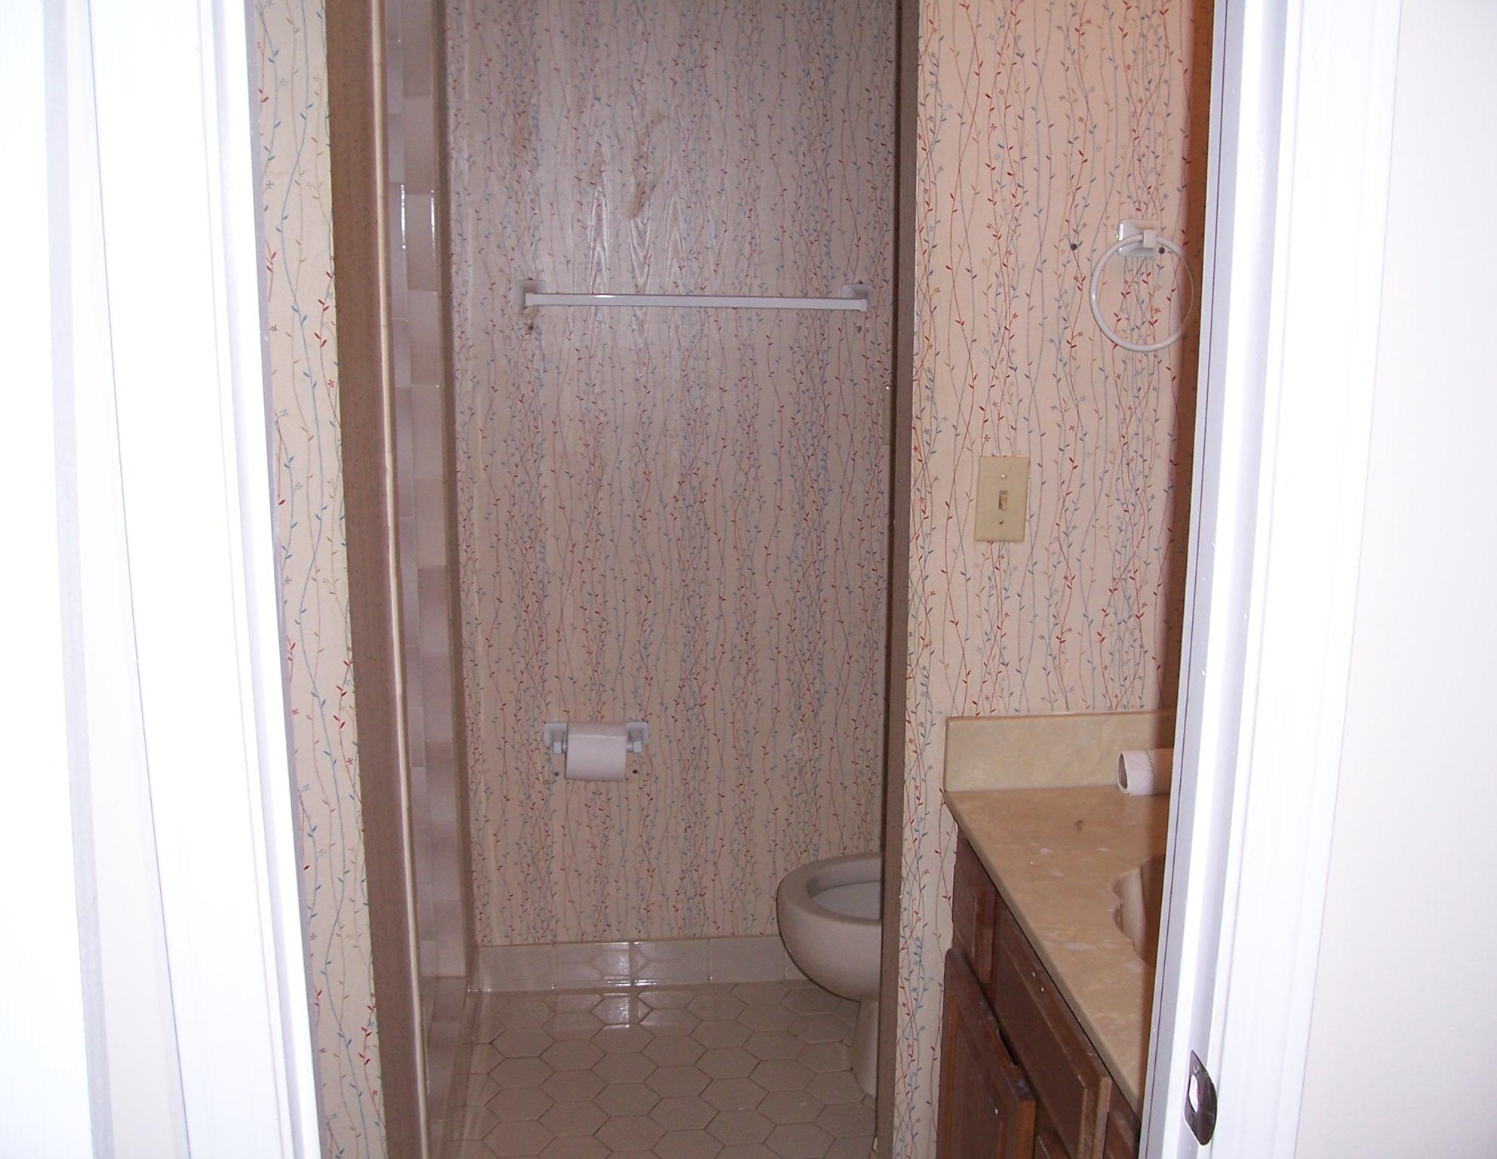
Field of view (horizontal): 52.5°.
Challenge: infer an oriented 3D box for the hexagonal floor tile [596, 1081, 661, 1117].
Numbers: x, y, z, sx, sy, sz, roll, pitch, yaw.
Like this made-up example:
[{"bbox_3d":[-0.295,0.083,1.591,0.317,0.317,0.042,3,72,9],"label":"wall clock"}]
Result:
[{"bbox_3d":[-0.210,0.912,2.655,0.121,0.008,0.105,-1,12,-7],"label":"hexagonal floor tile"}]

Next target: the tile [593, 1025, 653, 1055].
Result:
[{"bbox_3d":[-0.230,0.848,2.789,0.118,0.008,0.102,-1,12,-7],"label":"tile"}]

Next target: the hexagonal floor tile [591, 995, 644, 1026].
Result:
[{"bbox_3d":[-0.249,0.848,2.969,0.121,0.008,0.105,-1,12,-7],"label":"hexagonal floor tile"}]

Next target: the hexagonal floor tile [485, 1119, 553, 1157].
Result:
[{"bbox_3d":[-0.383,0.935,2.527,0.121,0.008,0.105,-1,12,-7],"label":"hexagonal floor tile"}]

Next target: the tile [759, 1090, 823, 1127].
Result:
[{"bbox_3d":[0.074,0.920,2.635,0.121,0.008,0.105,-1,12,-7],"label":"tile"}]

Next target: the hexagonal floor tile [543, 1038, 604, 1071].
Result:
[{"bbox_3d":[-0.314,0.859,2.730,0.118,0.008,0.102,-1,12,-7],"label":"hexagonal floor tile"}]

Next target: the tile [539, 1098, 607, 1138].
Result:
[{"bbox_3d":[-0.297,0.923,2.591,0.121,0.008,0.105,-1,12,-7],"label":"tile"}]

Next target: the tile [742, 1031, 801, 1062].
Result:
[{"bbox_3d":[0.050,0.876,2.840,0.125,0.010,0.108,-1,12,-6],"label":"tile"}]

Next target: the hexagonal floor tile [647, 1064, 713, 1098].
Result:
[{"bbox_3d":[-0.120,0.878,2.648,0.118,0.008,0.102,-1,12,-7],"label":"hexagonal floor tile"}]

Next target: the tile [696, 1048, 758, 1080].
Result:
[{"bbox_3d":[-0.037,0.867,2.709,0.118,0.008,0.102,-1,12,-7],"label":"tile"}]

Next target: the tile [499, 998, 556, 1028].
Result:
[{"bbox_3d":[-0.434,0.849,2.947,0.121,0.008,0.105,-1,12,-7],"label":"tile"}]

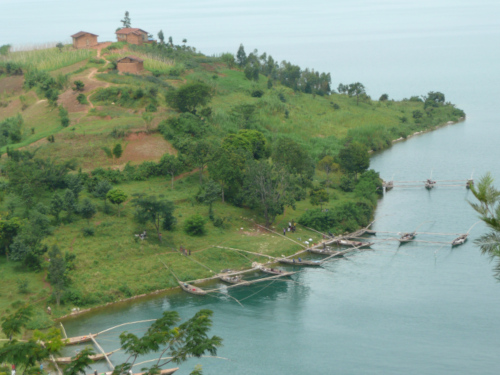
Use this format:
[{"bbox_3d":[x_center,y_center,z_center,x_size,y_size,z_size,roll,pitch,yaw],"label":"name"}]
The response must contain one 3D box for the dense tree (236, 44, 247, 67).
[{"bbox_3d":[-2.760,-42.680,450.000,3.400,7.200,3.400,-1,9,0],"label":"dense tree"}]

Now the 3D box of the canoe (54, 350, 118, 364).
[{"bbox_3d":[-26.884,27.871,228.000,10.800,1.100,1.200,-2,10,-14],"label":"canoe"}]

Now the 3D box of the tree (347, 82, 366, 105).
[{"bbox_3d":[39.555,-34.913,515.000,7.210,7.840,7.210,0,9,0],"label":"tree"}]

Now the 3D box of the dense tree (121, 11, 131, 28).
[{"bbox_3d":[-37.380,-49.290,418.000,3.200,8.000,3.200,-1,9,0],"label":"dense tree"}]

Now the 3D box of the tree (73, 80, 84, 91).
[{"bbox_3d":[-46.752,-27.806,378.000,3.170,2.620,3.170,0,9,0],"label":"tree"}]

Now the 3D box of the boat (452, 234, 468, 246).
[{"bbox_3d":[47.360,11.990,312.000,1.500,0.950,9.000,4,10,31],"label":"boat"}]

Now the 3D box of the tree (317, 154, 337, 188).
[{"bbox_3d":[19.970,-4.050,362.000,5.300,9.000,5.100,-1,9,0],"label":"tree"}]

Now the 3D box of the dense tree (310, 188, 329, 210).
[{"bbox_3d":[17.292,2.986,345.000,4.340,5.250,4.340,0,9,0],"label":"dense tree"}]

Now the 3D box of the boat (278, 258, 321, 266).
[{"bbox_3d":[10.320,15.740,289.000,8.900,0.950,1.500,2,9,19],"label":"boat"}]

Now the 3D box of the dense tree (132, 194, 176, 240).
[{"bbox_3d":[-19.970,6.340,293.000,9.200,9.400,8.500,-1,9,0],"label":"dense tree"}]

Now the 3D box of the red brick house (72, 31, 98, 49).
[{"bbox_3d":[-50.965,-45.484,427.000,7.000,4.800,7.200,-3,10,-17],"label":"red brick house"}]

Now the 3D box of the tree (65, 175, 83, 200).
[{"bbox_3d":[-38.980,0.000,308.000,4.500,5.800,4.400,-1,9,0],"label":"tree"}]

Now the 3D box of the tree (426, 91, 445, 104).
[{"bbox_3d":[74.248,-36.023,555.000,6.990,5.380,6.990,0,9,0],"label":"tree"}]

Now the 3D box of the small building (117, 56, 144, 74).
[{"bbox_3d":[-34.214,-34.873,397.000,6.200,4.700,5.600,2,10,14],"label":"small building"}]

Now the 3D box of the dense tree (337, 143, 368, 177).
[{"bbox_3d":[28.830,-7.450,390.000,8.900,9.900,8.600,-1,9,0],"label":"dense tree"}]

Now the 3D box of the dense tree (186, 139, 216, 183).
[{"bbox_3d":[-12.067,-6.469,345.000,7.240,10.990,7.240,0,9,0],"label":"dense tree"}]

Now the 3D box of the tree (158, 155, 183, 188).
[{"bbox_3d":[-18.860,-3.800,329.000,5.700,7.900,5.500,-1,9,0],"label":"tree"}]

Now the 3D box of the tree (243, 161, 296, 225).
[{"bbox_3d":[4.599,1.415,327.000,12.350,14.940,11.360,0,9,0],"label":"tree"}]

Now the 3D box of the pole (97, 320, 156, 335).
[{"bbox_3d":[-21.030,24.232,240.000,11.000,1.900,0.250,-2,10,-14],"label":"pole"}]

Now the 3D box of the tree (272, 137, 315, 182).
[{"bbox_3d":[10.980,-6.560,350.000,10.400,11.800,10.000,-1,9,0],"label":"tree"}]

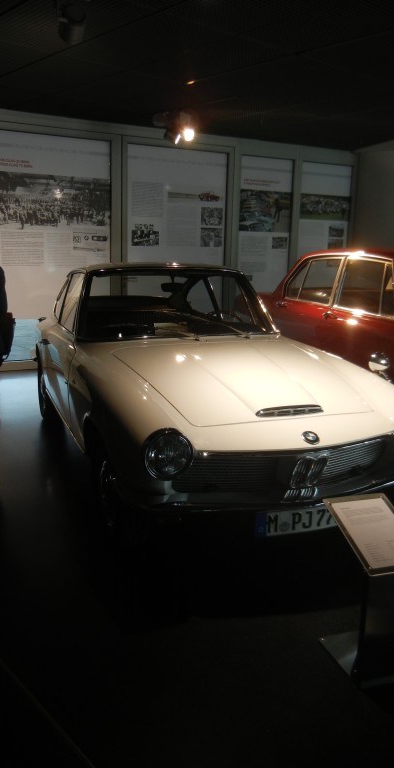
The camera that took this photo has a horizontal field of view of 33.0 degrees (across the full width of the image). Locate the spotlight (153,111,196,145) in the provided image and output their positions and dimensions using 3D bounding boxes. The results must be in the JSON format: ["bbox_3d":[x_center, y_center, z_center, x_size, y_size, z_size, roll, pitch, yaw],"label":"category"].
[{"bbox_3d":[-0.196,-2.235,5.800,0.310,0.270,0.230,-4,14,-21],"label":"spotlight"}]

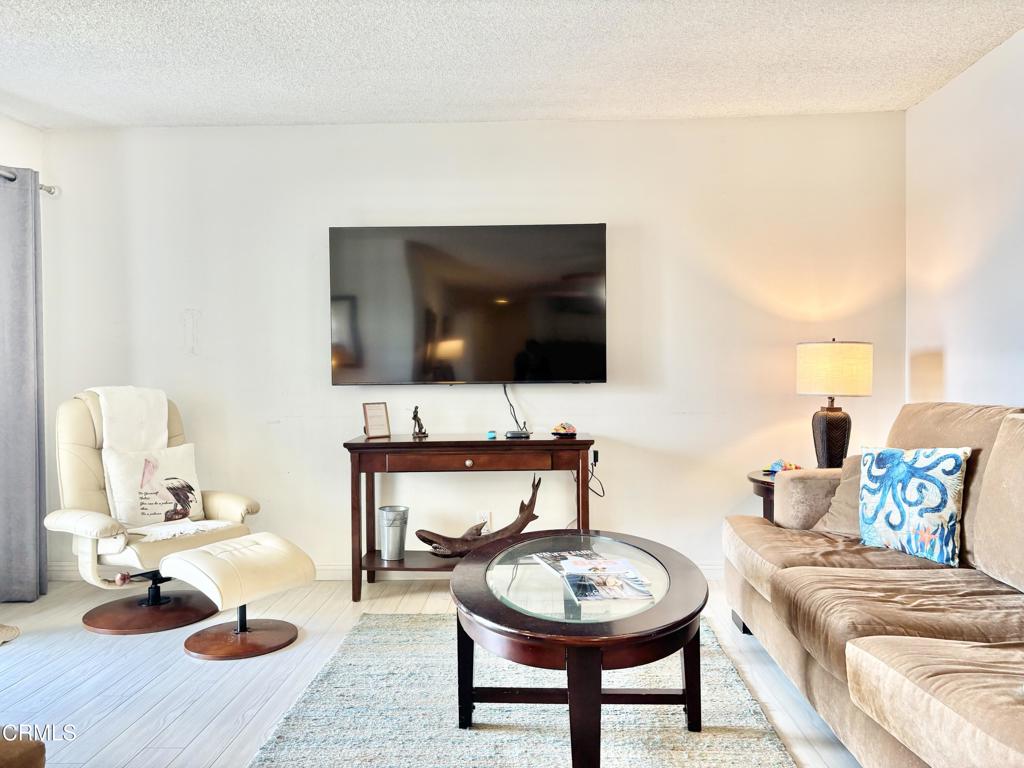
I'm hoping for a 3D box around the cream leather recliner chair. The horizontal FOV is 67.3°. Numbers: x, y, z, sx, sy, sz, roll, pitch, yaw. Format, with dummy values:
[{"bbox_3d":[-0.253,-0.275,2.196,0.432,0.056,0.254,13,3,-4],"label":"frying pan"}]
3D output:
[{"bbox_3d":[-1.673,0.546,3.579,0.790,1.050,0.800,0,1,31],"label":"cream leather recliner chair"}]

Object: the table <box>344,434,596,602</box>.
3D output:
[{"bbox_3d":[-0.195,0.661,3.889,1.215,0.787,0.390,0,1,2],"label":"table"}]

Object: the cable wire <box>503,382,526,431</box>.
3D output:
[{"bbox_3d":[0.021,0.105,3.964,0.115,0.250,0.150,0,1,2],"label":"cable wire"}]

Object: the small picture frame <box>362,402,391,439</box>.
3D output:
[{"bbox_3d":[-0.691,0.183,3.929,0.128,0.178,0.075,-1,1,-28],"label":"small picture frame"}]

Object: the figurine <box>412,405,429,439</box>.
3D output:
[{"bbox_3d":[-0.466,0.191,3.925,0.070,0.165,0.065,0,1,42],"label":"figurine"}]

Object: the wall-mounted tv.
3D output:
[{"bbox_3d":[-0.231,-0.417,4.054,1.447,0.830,0.060,0,1,2],"label":"wall-mounted tv"}]

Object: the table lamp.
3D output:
[{"bbox_3d":[1.567,0.106,3.730,0.355,0.660,0.355,0,1,2],"label":"table lamp"}]

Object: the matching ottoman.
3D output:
[{"bbox_3d":[-1.136,0.860,3.195,0.440,0.420,0.500,0,1,32],"label":"matching ottoman"}]

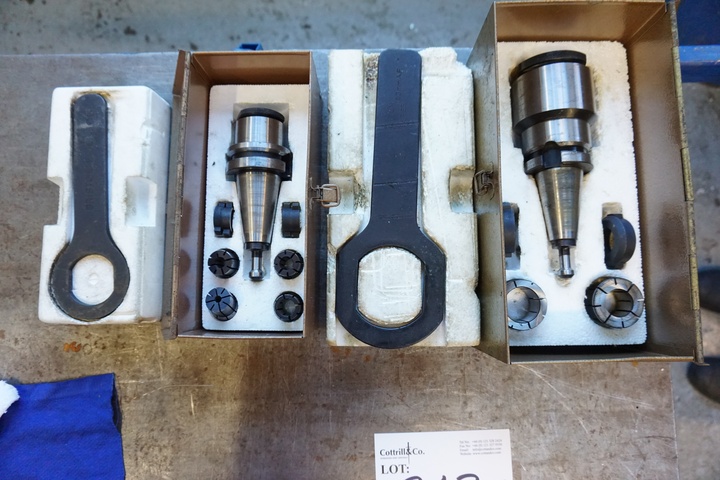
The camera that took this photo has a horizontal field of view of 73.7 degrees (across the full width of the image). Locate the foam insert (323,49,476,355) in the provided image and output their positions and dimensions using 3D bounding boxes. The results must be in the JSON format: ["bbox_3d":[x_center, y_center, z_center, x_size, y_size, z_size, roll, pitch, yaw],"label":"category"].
[{"bbox_3d":[0.043,-0.045,0.519,0.150,0.064,0.307,0,84,0],"label":"foam insert"}]

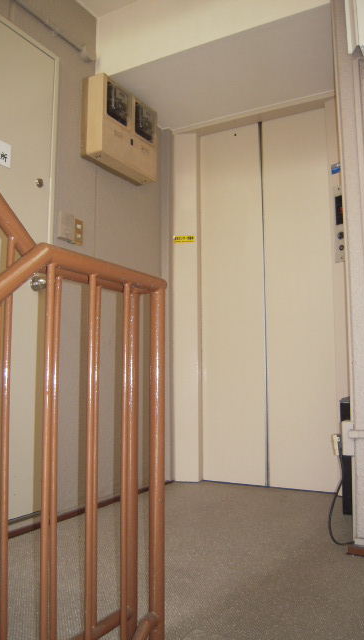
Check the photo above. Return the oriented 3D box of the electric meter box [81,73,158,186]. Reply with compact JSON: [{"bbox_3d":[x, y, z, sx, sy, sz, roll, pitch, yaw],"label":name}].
[{"bbox_3d":[-0.308,-0.966,2.683,0.130,0.400,0.455,-3,-6,31],"label":"electric meter box"}]

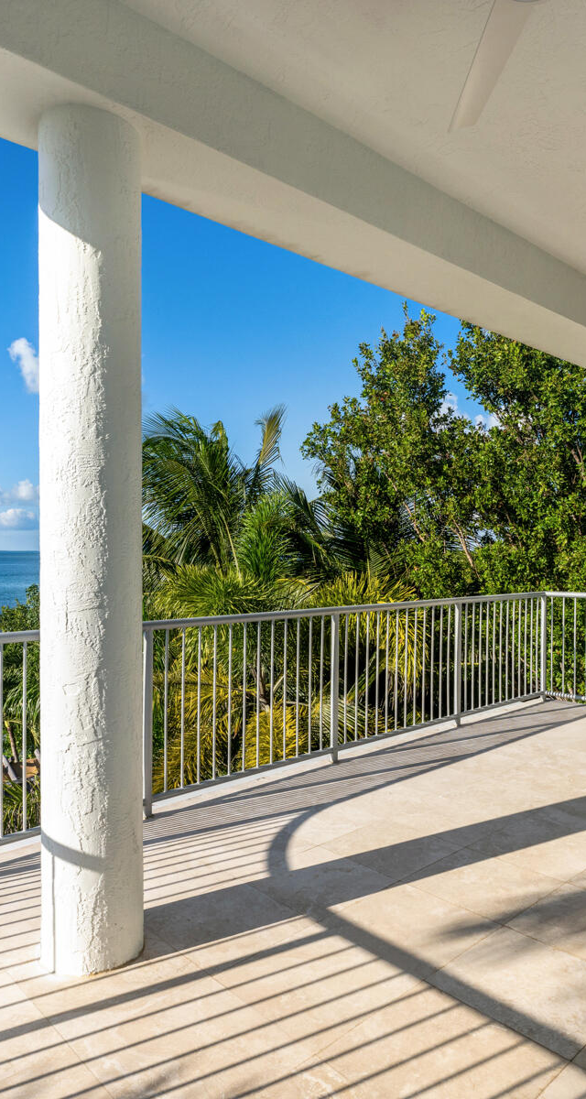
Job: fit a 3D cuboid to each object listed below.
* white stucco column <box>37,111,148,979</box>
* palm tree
[{"bbox_3d":[-0.736,-0.035,2.351,0.373,2.932,0.373,0,0,0],"label":"white stucco column"},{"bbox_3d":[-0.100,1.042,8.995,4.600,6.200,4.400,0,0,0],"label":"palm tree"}]

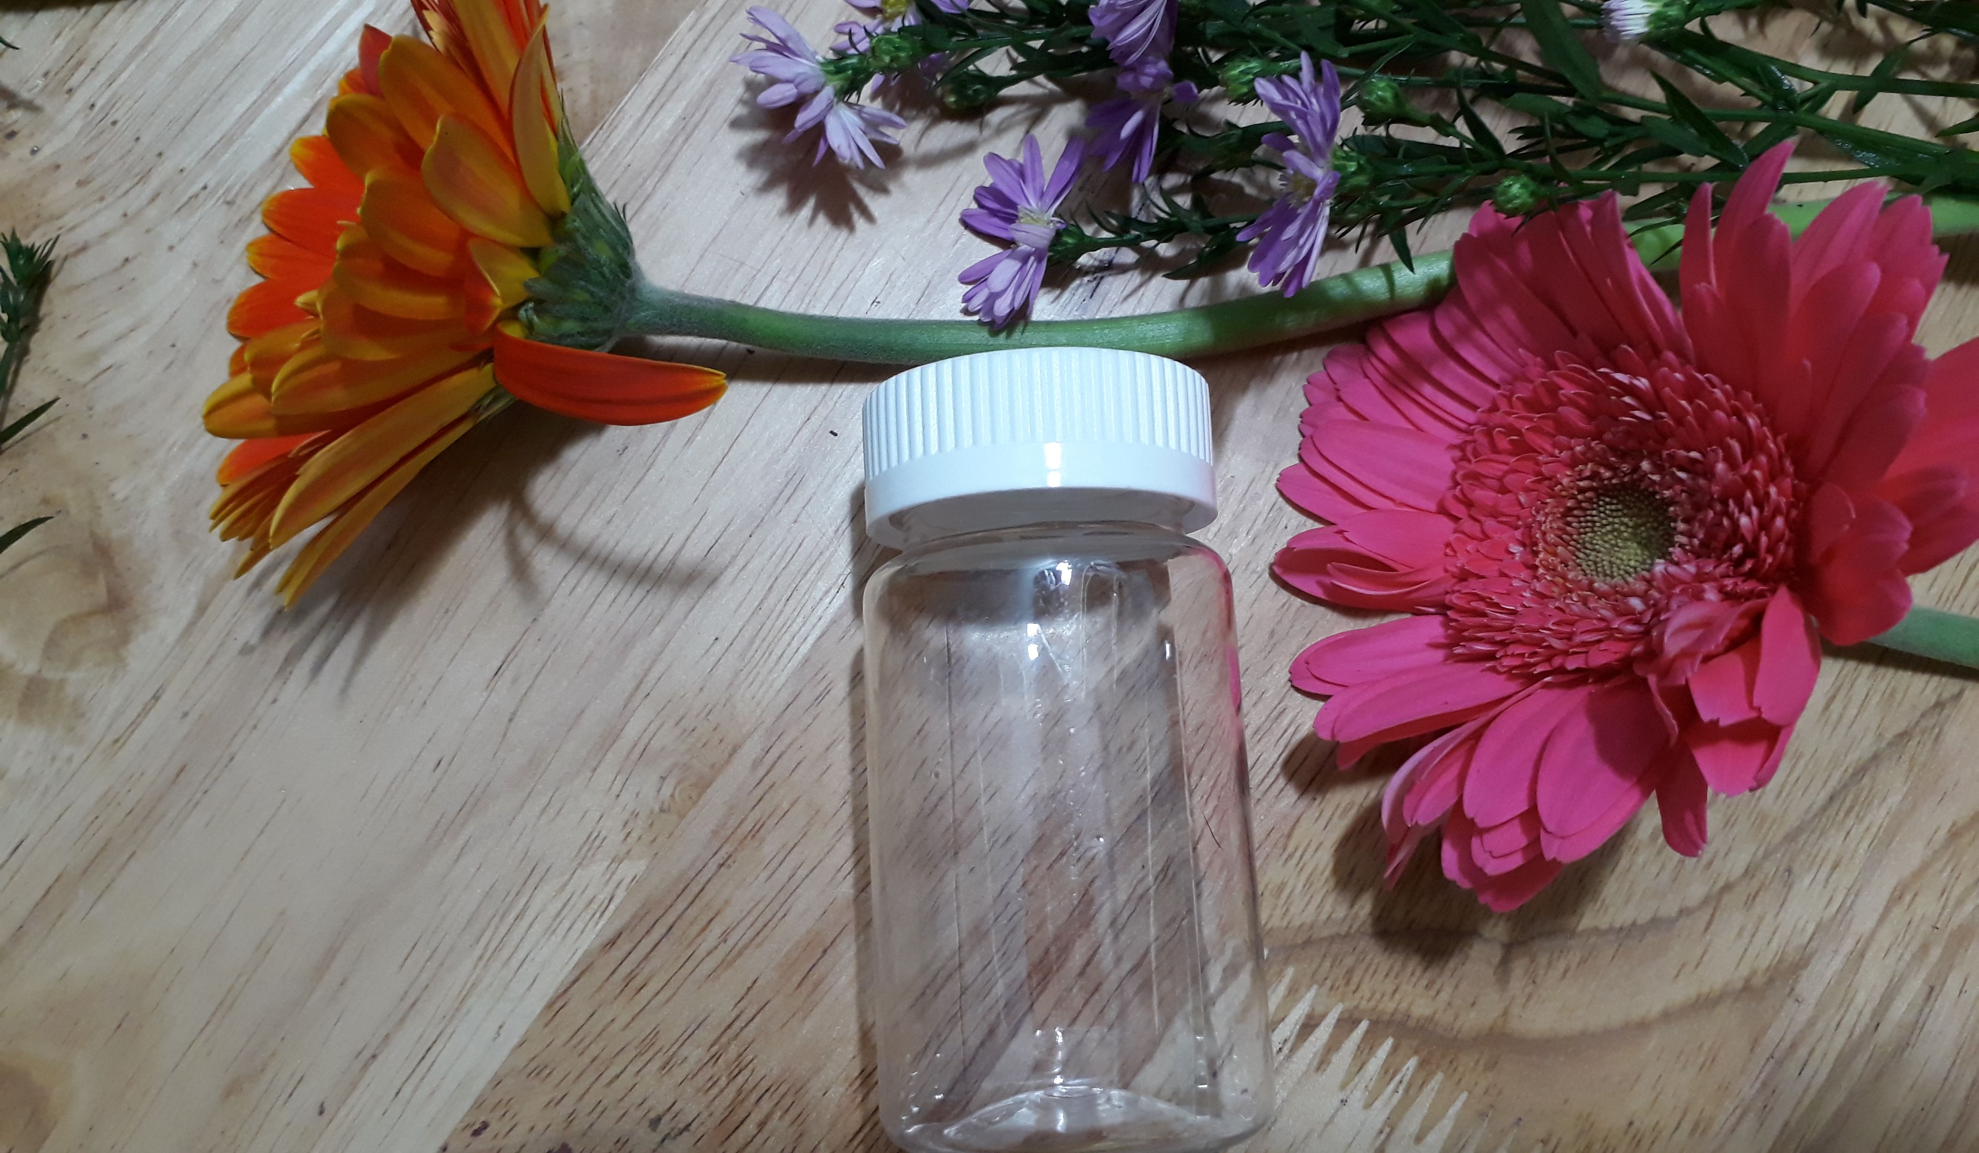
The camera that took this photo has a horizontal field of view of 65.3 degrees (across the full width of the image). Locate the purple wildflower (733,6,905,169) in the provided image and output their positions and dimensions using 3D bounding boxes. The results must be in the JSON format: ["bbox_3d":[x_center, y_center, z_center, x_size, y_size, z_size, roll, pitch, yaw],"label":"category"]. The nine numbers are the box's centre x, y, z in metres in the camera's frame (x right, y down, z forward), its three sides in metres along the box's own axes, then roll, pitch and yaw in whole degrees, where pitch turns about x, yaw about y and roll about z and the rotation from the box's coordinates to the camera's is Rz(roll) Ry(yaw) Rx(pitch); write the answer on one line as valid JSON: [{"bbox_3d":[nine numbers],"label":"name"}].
[{"bbox_3d":[-0.025,-0.070,0.220,0.015,0.024,0.028,-40,79,21],"label":"purple wildflower"}]

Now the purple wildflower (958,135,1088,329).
[{"bbox_3d":[0.005,-0.049,0.220,0.014,0.024,0.025,3,76,-26],"label":"purple wildflower"}]

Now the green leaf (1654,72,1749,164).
[{"bbox_3d":[0.104,-0.067,0.226,0.018,0.003,0.004,39,80,8],"label":"green leaf"}]

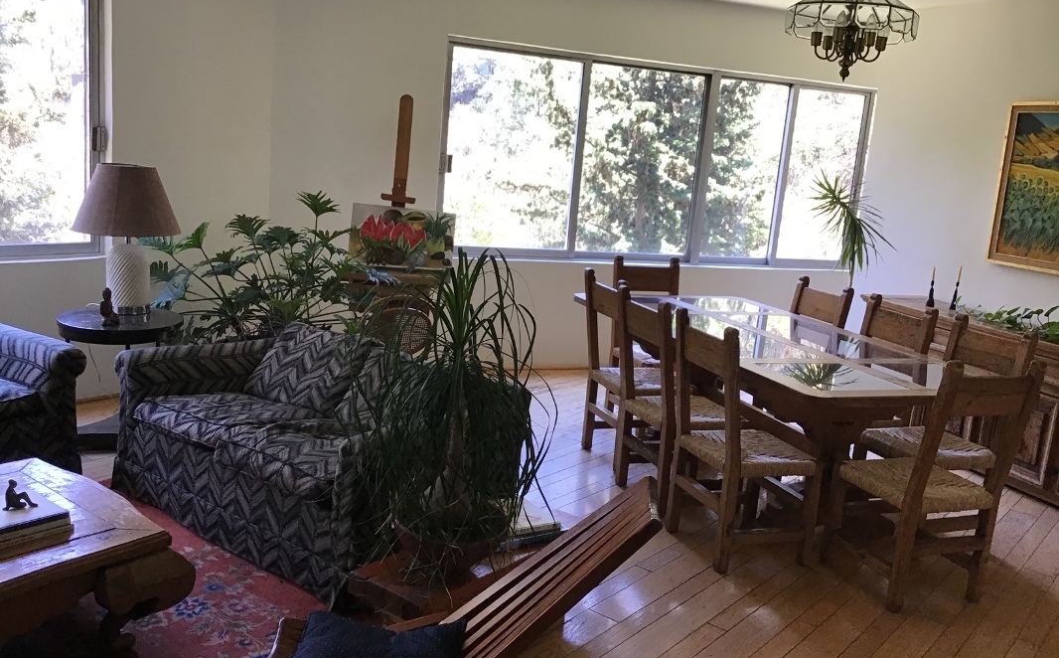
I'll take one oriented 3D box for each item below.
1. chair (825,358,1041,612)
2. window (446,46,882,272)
[{"bbox_3d":[1.559,0.551,3.704,0.452,0.992,0.515,1,11,-21],"label":"chair"},{"bbox_3d":[1.015,-1.154,6.814,3.430,1.410,0.120,0,12,-22],"label":"window"}]

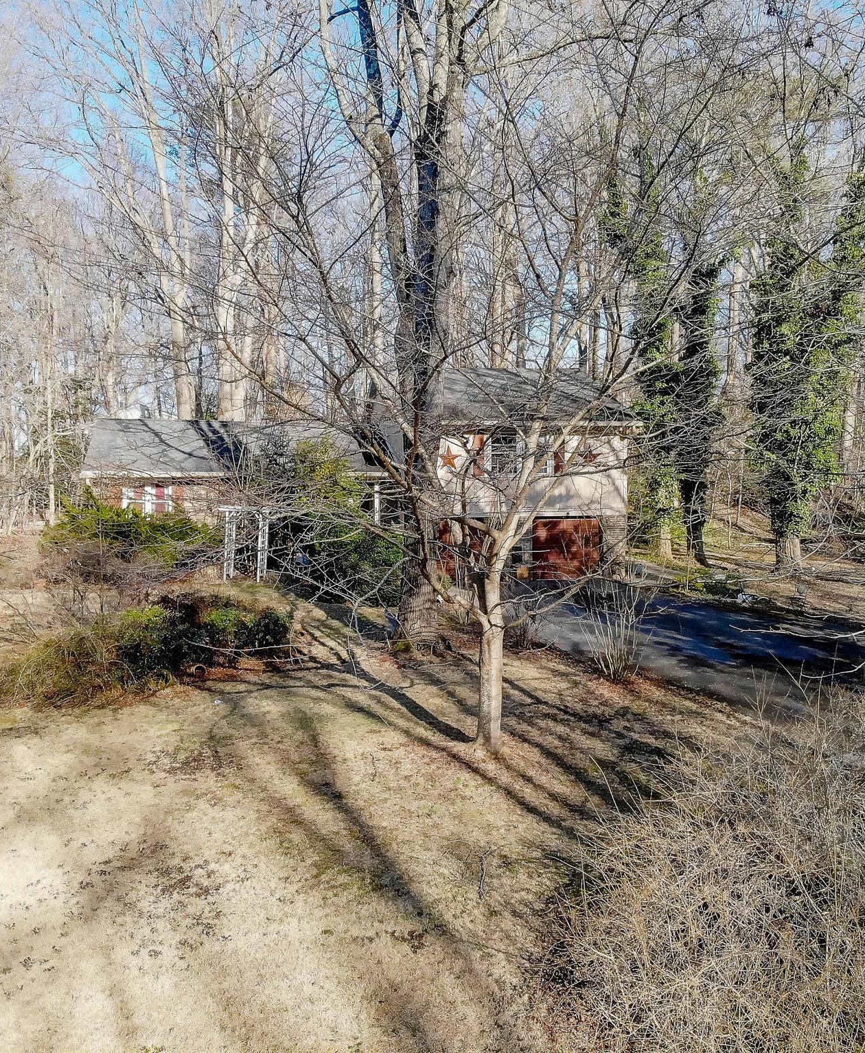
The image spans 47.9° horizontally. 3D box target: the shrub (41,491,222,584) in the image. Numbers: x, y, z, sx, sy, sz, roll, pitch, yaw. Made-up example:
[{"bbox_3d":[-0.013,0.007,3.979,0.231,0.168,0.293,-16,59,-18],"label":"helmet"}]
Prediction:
[{"bbox_3d":[-8.916,0.272,28.857,5.370,2.620,3.200,0,3,0],"label":"shrub"}]

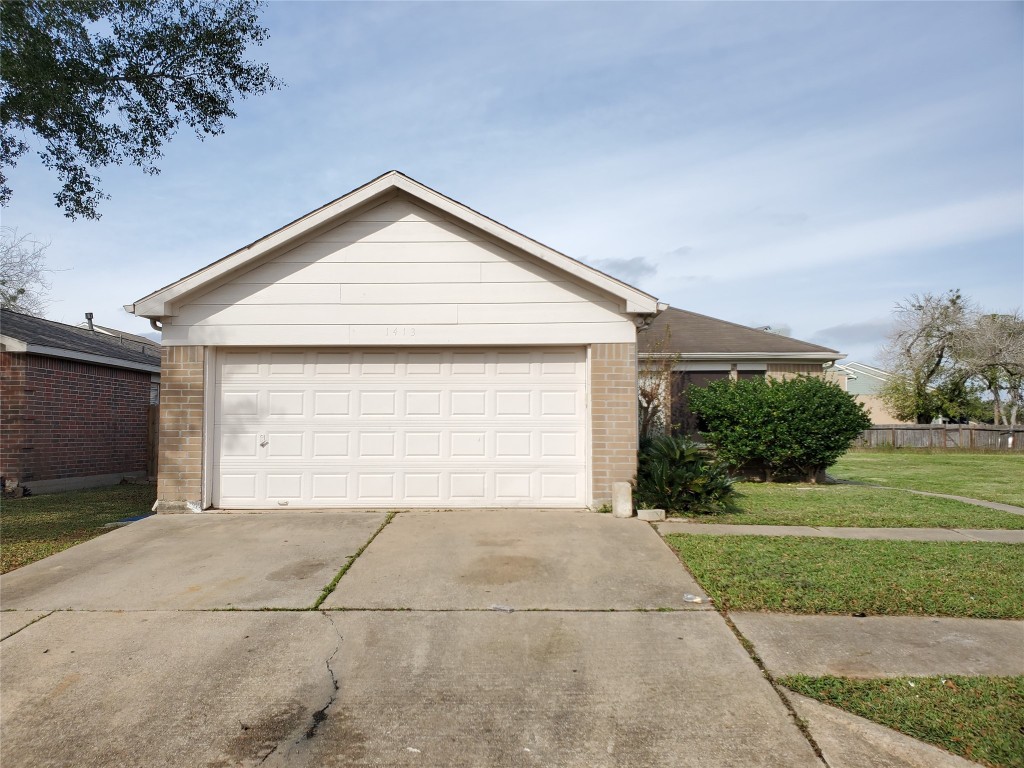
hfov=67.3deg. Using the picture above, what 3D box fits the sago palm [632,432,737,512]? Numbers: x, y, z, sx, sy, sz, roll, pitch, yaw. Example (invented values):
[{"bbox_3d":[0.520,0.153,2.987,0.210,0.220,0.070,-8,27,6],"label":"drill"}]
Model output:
[{"bbox_3d":[2.339,1.183,10.400,1.320,1.020,1.320,0,-3,1],"label":"sago palm"}]

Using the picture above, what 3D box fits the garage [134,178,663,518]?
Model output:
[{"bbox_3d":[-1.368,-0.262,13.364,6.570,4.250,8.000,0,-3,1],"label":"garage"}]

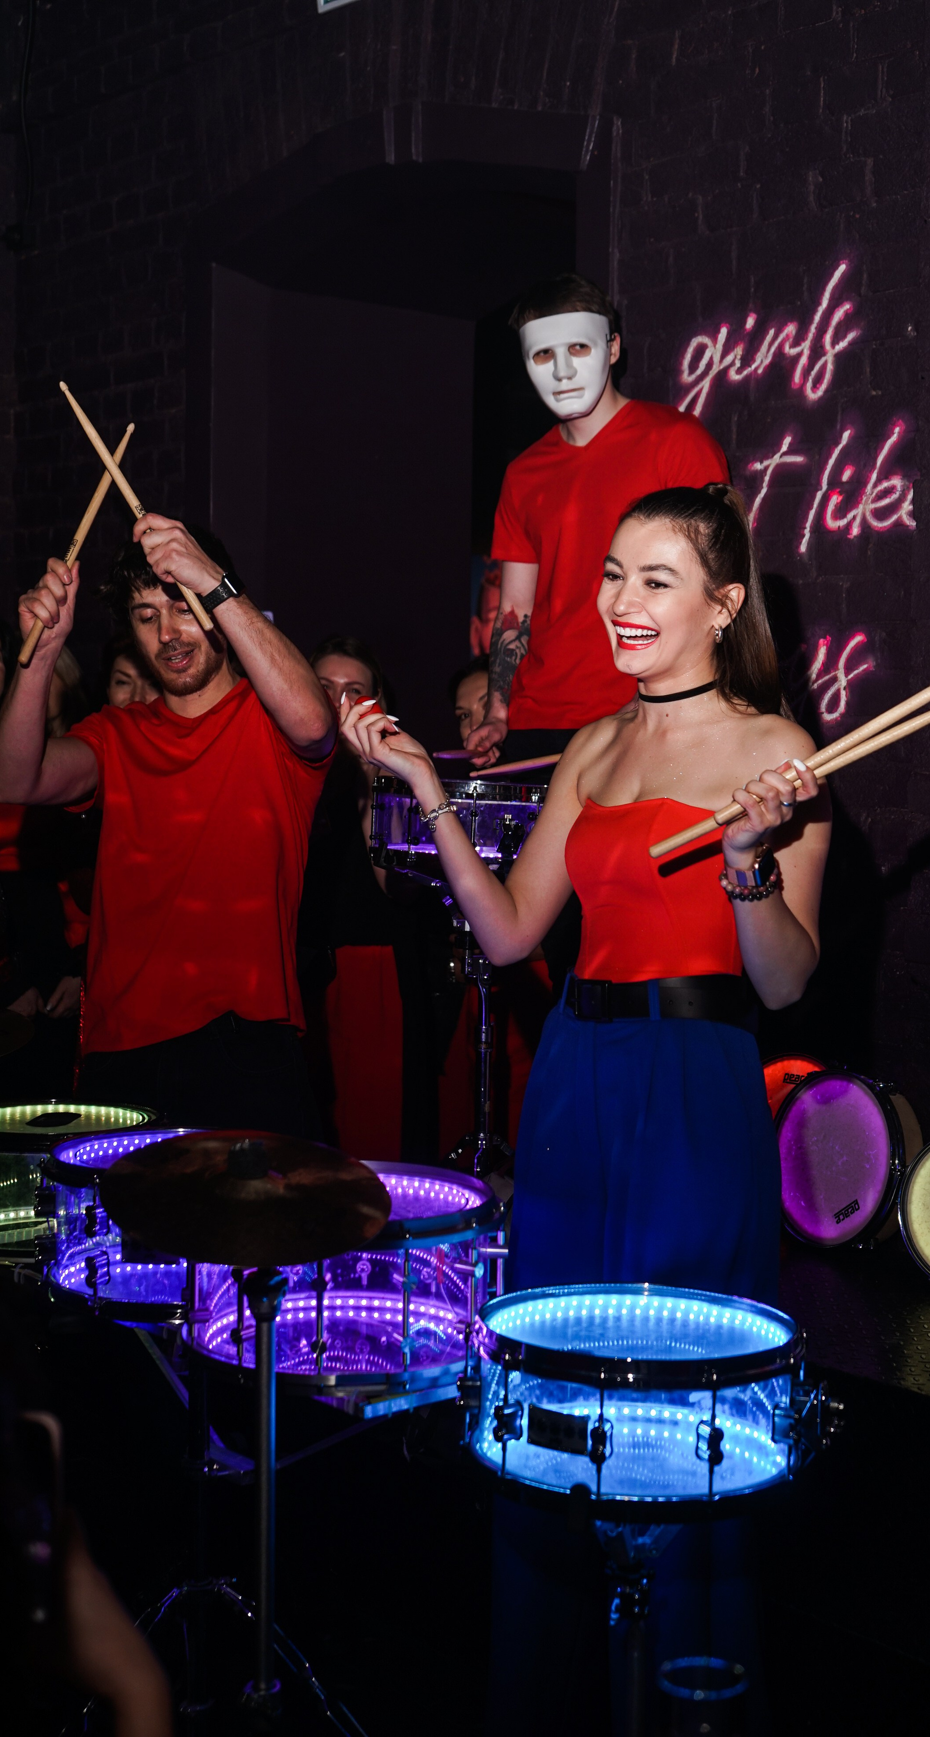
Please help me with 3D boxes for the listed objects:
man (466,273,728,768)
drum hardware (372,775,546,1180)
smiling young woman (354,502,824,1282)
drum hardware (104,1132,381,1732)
[{"bbox_3d":[0.228,-0.235,4.207,0.520,1.820,0.400,2,4,27],"label":"man"},{"bbox_3d":[0.022,0.260,3.920,0.420,0.866,0.420,1,4,0],"label":"drum hardware"},{"bbox_3d":[0.162,0.319,2.910,0.620,1.651,0.420,3,5,38],"label":"smiling young woman"},{"bbox_3d":[-0.235,0.733,2.460,0.430,0.876,0.430,1,4,0],"label":"drum hardware"}]

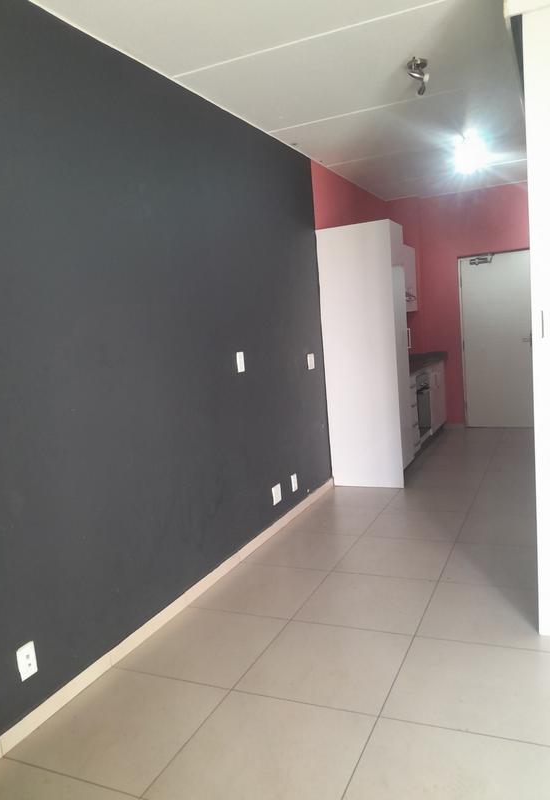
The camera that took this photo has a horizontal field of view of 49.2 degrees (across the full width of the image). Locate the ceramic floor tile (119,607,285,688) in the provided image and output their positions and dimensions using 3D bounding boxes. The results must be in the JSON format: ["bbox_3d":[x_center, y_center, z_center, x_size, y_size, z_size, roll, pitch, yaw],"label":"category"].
[{"bbox_3d":[-0.319,1.153,2.840,0.600,0.010,0.600,-3,7,25],"label":"ceramic floor tile"}]

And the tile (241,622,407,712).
[{"bbox_3d":[0.229,1.128,2.580,0.600,0.010,0.600,-3,7,25],"label":"tile"}]

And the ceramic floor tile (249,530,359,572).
[{"bbox_3d":[0.189,0.963,3.886,0.590,0.010,0.590,-2,7,25],"label":"ceramic floor tile"}]

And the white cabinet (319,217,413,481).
[{"bbox_3d":[0.822,-0.379,5.299,0.610,2.220,0.475,-2,7,25],"label":"white cabinet"}]

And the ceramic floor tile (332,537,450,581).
[{"bbox_3d":[0.735,0.960,3.659,0.600,0.010,0.600,-3,7,25],"label":"ceramic floor tile"}]

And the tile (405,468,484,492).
[{"bbox_3d":[1.493,0.707,5.279,0.600,0.010,0.600,-3,7,25],"label":"tile"}]

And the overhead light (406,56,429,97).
[{"bbox_3d":[0.793,-1.785,3.349,0.110,0.160,0.110,-2,7,25],"label":"overhead light"}]

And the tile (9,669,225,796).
[{"bbox_3d":[-0.567,1.213,2.271,0.590,0.010,0.590,-2,7,25],"label":"tile"}]

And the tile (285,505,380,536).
[{"bbox_3d":[0.441,0.880,4.424,0.590,0.010,0.590,-2,7,25],"label":"tile"}]

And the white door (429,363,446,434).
[{"bbox_3d":[1.811,-0.044,6.697,0.030,0.680,0.840,-2,7,25],"label":"white door"}]

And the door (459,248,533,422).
[{"bbox_3d":[2.731,-0.678,7.285,0.840,2.050,0.050,-3,7,25],"label":"door"}]

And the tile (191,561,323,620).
[{"bbox_3d":[-0.066,1.069,3.380,0.600,0.010,0.600,-3,7,25],"label":"tile"}]

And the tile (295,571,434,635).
[{"bbox_3d":[0.480,1.031,3.091,0.590,0.010,0.590,-2,7,25],"label":"tile"}]

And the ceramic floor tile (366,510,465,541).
[{"bbox_3d":[0.987,0.875,4.199,0.600,0.010,0.600,-3,7,25],"label":"ceramic floor tile"}]

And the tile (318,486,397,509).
[{"bbox_3d":[0.692,0.816,5.000,0.600,0.010,0.600,-3,7,25],"label":"tile"}]

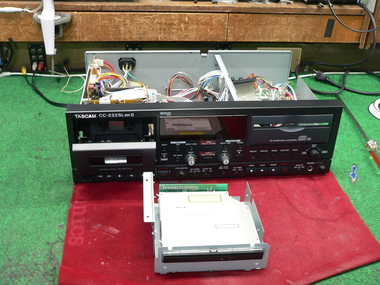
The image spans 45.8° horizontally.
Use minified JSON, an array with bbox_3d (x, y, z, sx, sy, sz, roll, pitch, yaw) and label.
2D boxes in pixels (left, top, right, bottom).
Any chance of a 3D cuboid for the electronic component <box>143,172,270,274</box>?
[{"bbox_3d":[0.015,0.105,0.642,0.162,0.057,0.158,-1,29,-5],"label":"electronic component"}]

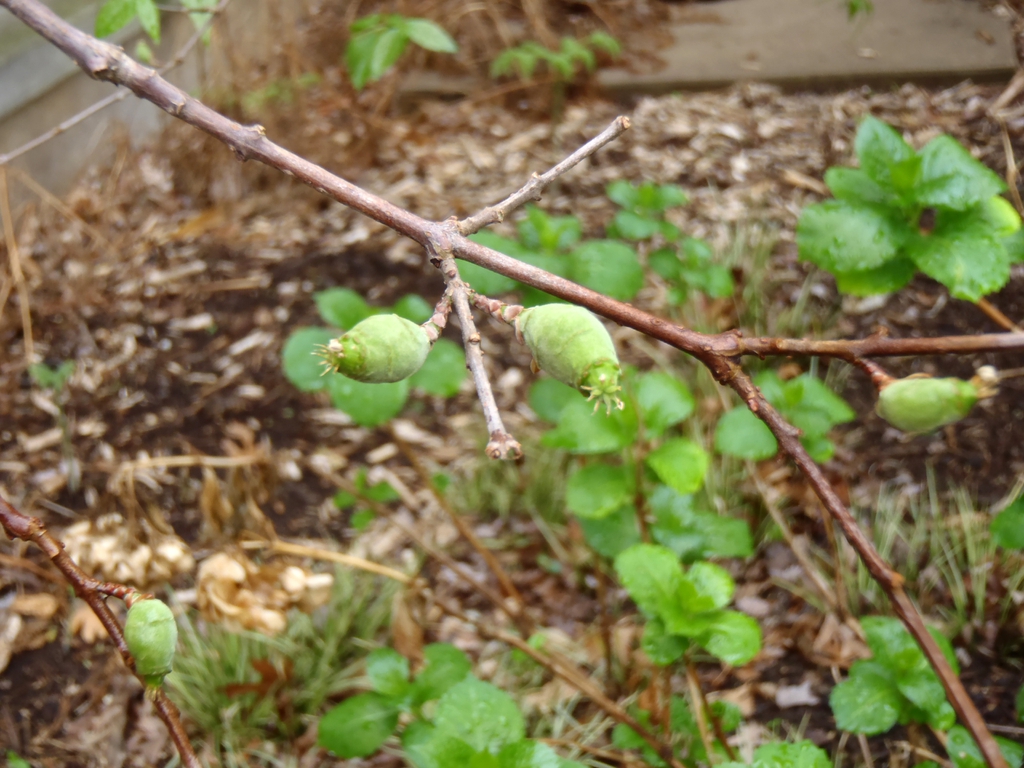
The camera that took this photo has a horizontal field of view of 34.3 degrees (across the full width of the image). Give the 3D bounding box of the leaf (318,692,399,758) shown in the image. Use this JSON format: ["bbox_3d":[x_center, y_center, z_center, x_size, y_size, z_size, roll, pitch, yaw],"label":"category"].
[{"bbox_3d":[-0.091,0.206,1.000,0.053,0.012,0.040,-24,56,-18],"label":"leaf"}]

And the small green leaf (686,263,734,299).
[{"bbox_3d":[0.159,-0.083,1.330,0.042,0.009,0.035,27,59,18],"label":"small green leaf"}]

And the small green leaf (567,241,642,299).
[{"bbox_3d":[0.076,-0.091,1.330,0.061,0.024,0.050,0,38,0],"label":"small green leaf"}]

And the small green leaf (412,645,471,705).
[{"bbox_3d":[-0.042,0.175,1.000,0.033,0.010,0.046,25,50,23],"label":"small green leaf"}]

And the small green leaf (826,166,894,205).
[{"bbox_3d":[0.313,-0.176,1.480,0.066,0.013,0.043,18,54,21],"label":"small green leaf"}]

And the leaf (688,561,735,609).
[{"bbox_3d":[0.125,0.126,1.040,0.031,0.007,0.026,-36,73,-28],"label":"leaf"}]

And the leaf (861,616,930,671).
[{"bbox_3d":[0.250,0.169,1.080,0.046,0.017,0.033,0,38,0],"label":"leaf"}]

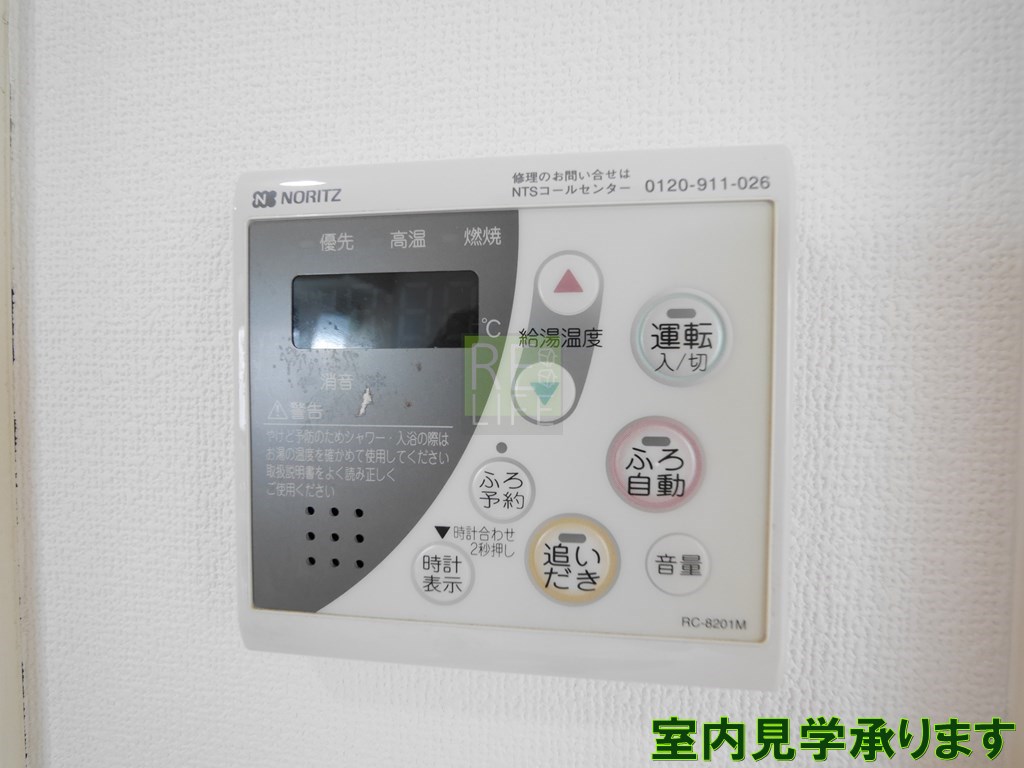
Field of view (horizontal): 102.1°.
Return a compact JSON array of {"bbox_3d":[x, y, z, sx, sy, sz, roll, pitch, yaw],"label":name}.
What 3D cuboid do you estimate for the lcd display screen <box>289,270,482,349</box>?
[{"bbox_3d":[-0.031,-0.018,0.102,0.047,0.018,0.004,0,1,6],"label":"lcd display screen"}]

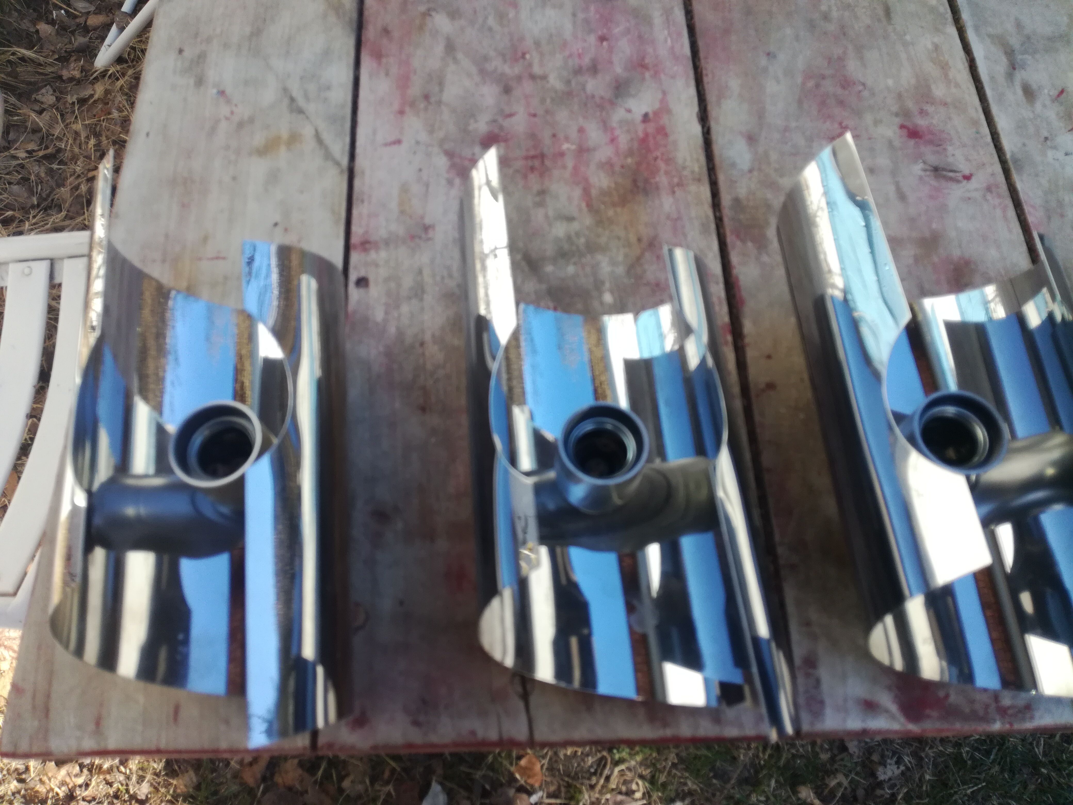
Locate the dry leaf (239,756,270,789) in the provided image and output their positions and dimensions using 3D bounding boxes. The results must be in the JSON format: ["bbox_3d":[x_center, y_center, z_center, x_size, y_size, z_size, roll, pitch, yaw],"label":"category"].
[{"bbox_3d":[-0.371,0.485,1.098,0.040,0.015,0.046,16,68,8],"label":"dry leaf"}]

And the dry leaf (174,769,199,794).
[{"bbox_3d":[-0.459,0.496,1.095,0.031,0.013,0.034,-2,67,1],"label":"dry leaf"}]

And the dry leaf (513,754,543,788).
[{"bbox_3d":[-0.011,0.480,1.090,0.038,0.014,0.046,-21,68,-7],"label":"dry leaf"}]

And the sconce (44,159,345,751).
[{"bbox_3d":[-0.171,0.021,0.451,0.133,0.126,0.314,-5,67,0],"label":"sconce"}]

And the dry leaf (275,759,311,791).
[{"bbox_3d":[-0.319,0.488,1.095,0.050,0.015,0.043,-2,67,1],"label":"dry leaf"}]

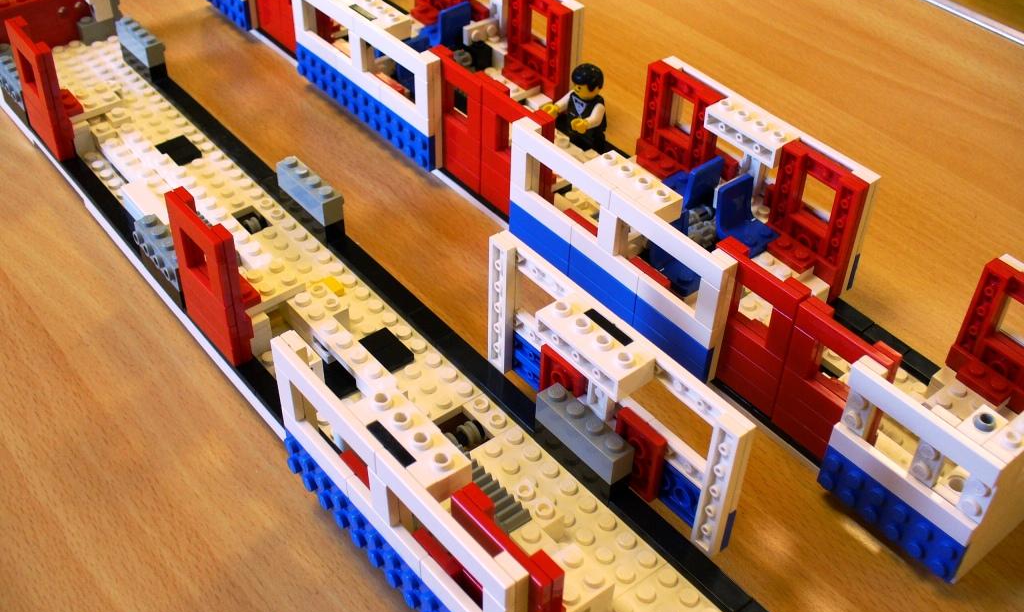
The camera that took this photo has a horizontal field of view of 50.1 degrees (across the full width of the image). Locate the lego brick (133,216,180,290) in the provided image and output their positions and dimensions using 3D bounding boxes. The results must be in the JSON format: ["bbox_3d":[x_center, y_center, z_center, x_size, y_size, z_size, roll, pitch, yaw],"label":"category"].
[{"bbox_3d":[-0.115,-0.018,0.366,0.009,0.011,0.032,-28,50,-29],"label":"lego brick"}]

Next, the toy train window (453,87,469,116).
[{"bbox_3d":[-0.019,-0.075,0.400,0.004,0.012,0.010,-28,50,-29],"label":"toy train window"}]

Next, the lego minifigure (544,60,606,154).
[{"bbox_3d":[0.026,-0.075,0.423,0.019,0.042,0.015,32,50,28],"label":"lego minifigure"}]

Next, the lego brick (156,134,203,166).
[{"bbox_3d":[-0.131,-0.059,0.427,0.015,0.003,0.016,-28,50,-29],"label":"lego brick"}]

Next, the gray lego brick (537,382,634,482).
[{"bbox_3d":[0.021,0.036,0.321,0.008,0.011,0.033,-28,50,-29],"label":"gray lego brick"}]

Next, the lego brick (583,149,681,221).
[{"bbox_3d":[0.038,-0.037,0.345,0.013,0.010,0.032,-28,50,-29],"label":"lego brick"}]

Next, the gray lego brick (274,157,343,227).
[{"bbox_3d":[-0.071,-0.041,0.385,0.009,0.011,0.032,-28,50,-30],"label":"gray lego brick"}]

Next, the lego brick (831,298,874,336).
[{"bbox_3d":[0.115,0.004,0.372,0.008,0.003,0.016,-28,50,-29],"label":"lego brick"}]

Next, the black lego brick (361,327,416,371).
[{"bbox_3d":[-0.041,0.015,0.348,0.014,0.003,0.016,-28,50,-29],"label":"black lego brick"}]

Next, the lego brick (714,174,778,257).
[{"bbox_3d":[0.081,-0.031,0.374,0.016,0.019,0.018,-28,50,-29],"label":"lego brick"}]

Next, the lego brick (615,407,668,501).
[{"bbox_3d":[0.035,0.041,0.303,0.003,0.024,0.016,-28,50,-29],"label":"lego brick"}]

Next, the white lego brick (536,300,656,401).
[{"bbox_3d":[0.022,0.010,0.297,0.013,0.010,0.033,-28,50,-29],"label":"white lego brick"}]

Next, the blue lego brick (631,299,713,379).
[{"bbox_3d":[0.051,0.010,0.350,0.003,0.016,0.032,-29,50,-28],"label":"blue lego brick"}]

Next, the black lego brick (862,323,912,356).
[{"bbox_3d":[0.125,0.013,0.366,0.008,0.003,0.016,-29,50,-28],"label":"black lego brick"}]

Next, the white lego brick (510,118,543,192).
[{"bbox_3d":[0.005,-0.052,0.372,0.006,0.024,0.008,-28,50,-29],"label":"white lego brick"}]

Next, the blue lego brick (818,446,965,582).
[{"bbox_3d":[0.104,0.057,0.301,0.005,0.016,0.048,-29,50,-28],"label":"blue lego brick"}]

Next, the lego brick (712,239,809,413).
[{"bbox_3d":[0.071,0.007,0.328,0.007,0.048,0.032,-28,50,-29],"label":"lego brick"}]

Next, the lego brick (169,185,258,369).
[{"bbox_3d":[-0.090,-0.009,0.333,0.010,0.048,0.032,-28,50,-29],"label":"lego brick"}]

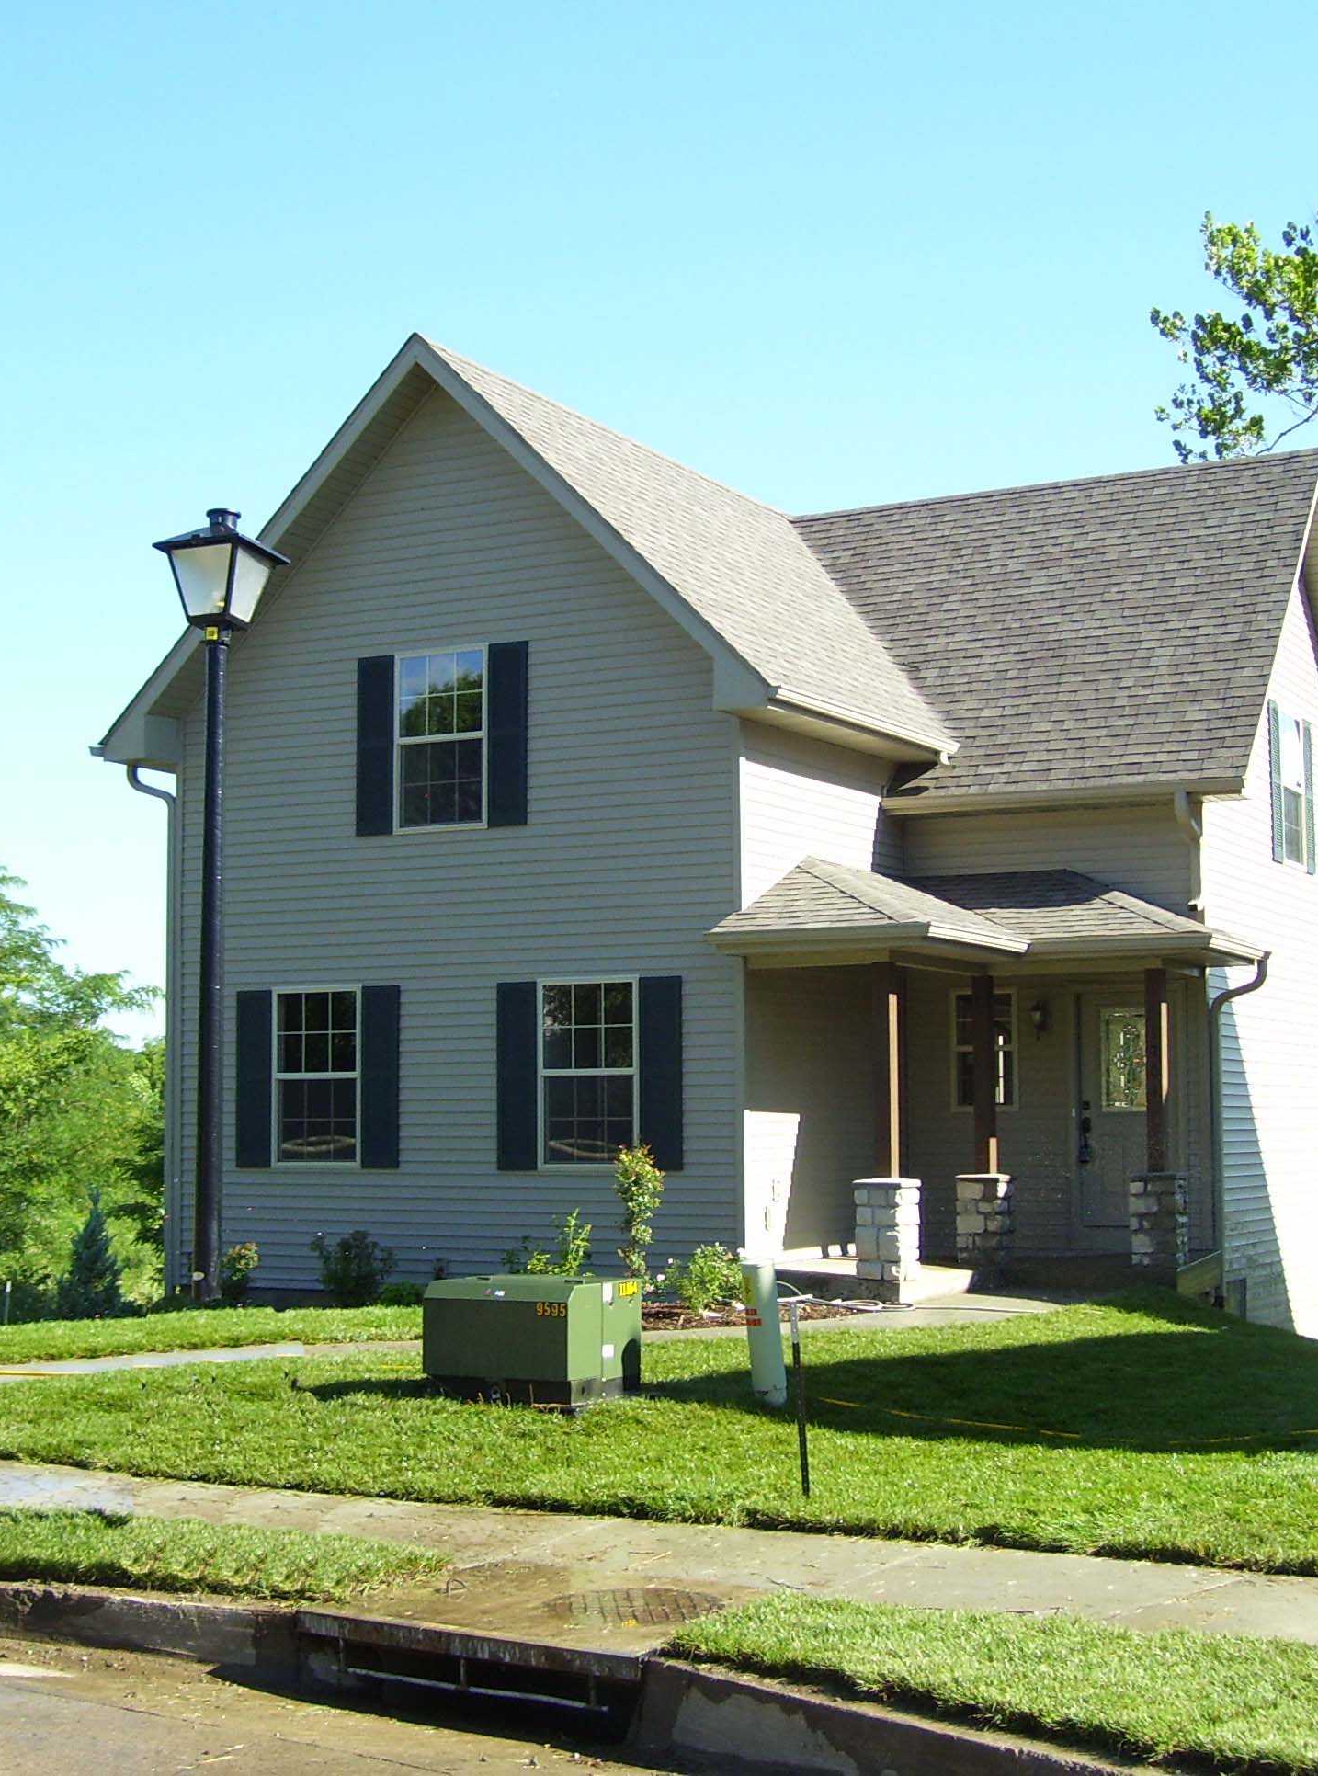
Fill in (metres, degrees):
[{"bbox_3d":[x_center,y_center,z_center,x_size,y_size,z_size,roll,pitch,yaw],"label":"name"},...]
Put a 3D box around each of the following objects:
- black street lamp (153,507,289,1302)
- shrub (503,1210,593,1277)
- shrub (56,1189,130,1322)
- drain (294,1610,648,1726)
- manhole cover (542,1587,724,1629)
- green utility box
[{"bbox_3d":[-3.565,0.099,20.349,0.782,6.389,0.782,-3,-5,26],"label":"black street lamp"},{"bbox_3d":[-0.849,2.864,19.350,0.680,0.800,0.620,-3,-5,26],"label":"shrub"},{"bbox_3d":[-5.063,3.312,22.600,0.640,1.200,0.640,-1,-4,0],"label":"shrub"},{"bbox_3d":[-0.534,2.427,7.928,1.307,0.235,0.250,-3,-5,30],"label":"drain"},{"bbox_3d":[-0.083,2.331,8.136,0.595,0.040,0.595,-1,-4,0],"label":"manhole cover"},{"bbox_3d":[-0.668,2.401,13.571,0.890,0.620,0.760,-3,-5,29],"label":"green utility box"}]

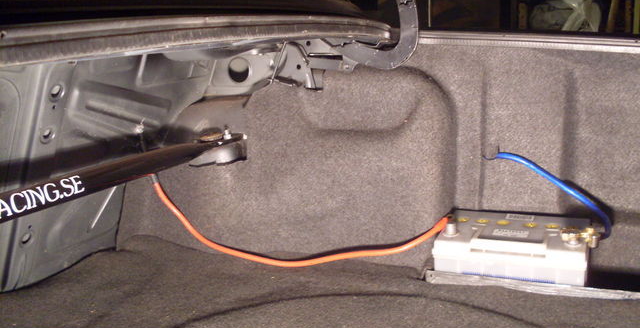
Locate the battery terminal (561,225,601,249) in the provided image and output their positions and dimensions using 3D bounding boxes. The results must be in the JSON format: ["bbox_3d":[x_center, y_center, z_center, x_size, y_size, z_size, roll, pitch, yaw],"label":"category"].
[{"bbox_3d":[0.495,0.141,1.342,0.072,0.037,0.046,2,15,23],"label":"battery terminal"}]

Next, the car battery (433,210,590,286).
[{"bbox_3d":[0.399,0.209,1.445,0.284,0.178,0.172,2,15,23],"label":"car battery"}]

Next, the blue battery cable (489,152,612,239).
[{"bbox_3d":[0.454,0.063,1.411,0.250,0.135,0.140,2,15,23],"label":"blue battery cable"}]

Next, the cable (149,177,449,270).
[{"bbox_3d":[-0.064,0.132,1.569,0.700,0.170,0.110,2,15,23],"label":"cable"}]

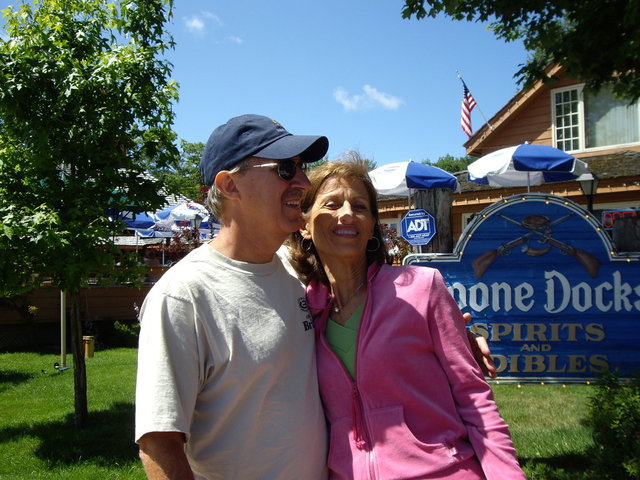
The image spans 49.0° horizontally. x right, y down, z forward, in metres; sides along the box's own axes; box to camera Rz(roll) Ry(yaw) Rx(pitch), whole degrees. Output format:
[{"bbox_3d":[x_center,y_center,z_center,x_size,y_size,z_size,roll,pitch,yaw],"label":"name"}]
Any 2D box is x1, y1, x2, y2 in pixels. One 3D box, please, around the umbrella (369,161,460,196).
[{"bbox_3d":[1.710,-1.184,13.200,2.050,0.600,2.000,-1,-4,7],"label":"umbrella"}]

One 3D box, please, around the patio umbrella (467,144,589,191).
[{"bbox_3d":[3.493,-1.310,11.800,2.050,0.600,2.000,-2,-4,17],"label":"patio umbrella"}]

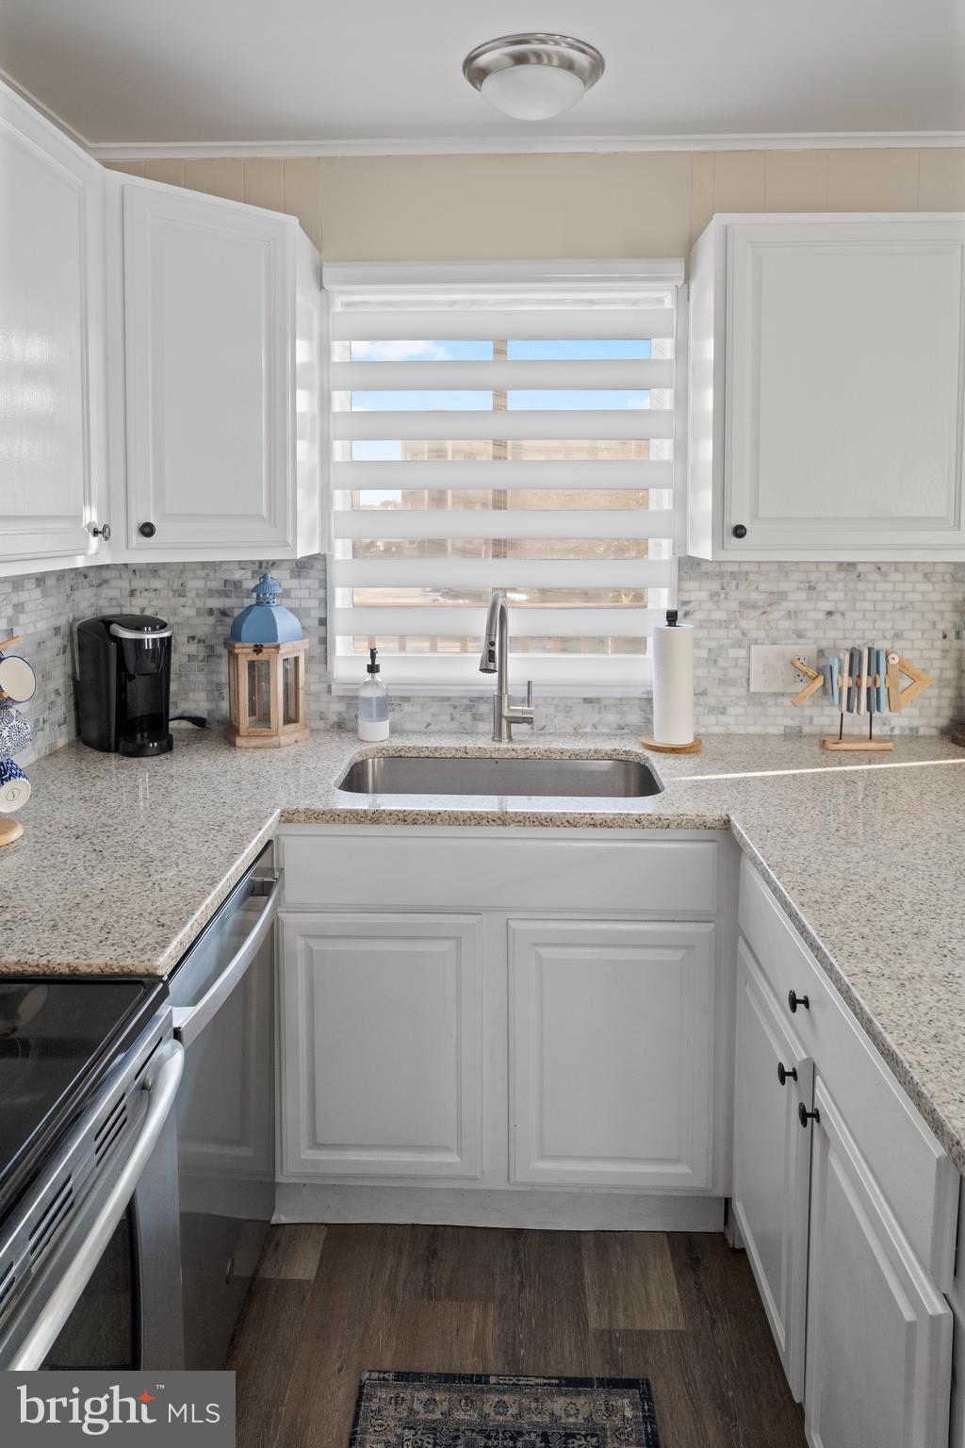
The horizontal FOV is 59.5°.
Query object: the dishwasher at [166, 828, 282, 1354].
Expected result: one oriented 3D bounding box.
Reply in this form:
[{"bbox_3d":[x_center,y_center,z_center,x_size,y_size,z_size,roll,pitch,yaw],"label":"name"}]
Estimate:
[{"bbox_3d":[-0.710,0.715,1.440,0.620,0.840,0.590,1,7,2],"label":"dishwasher"}]

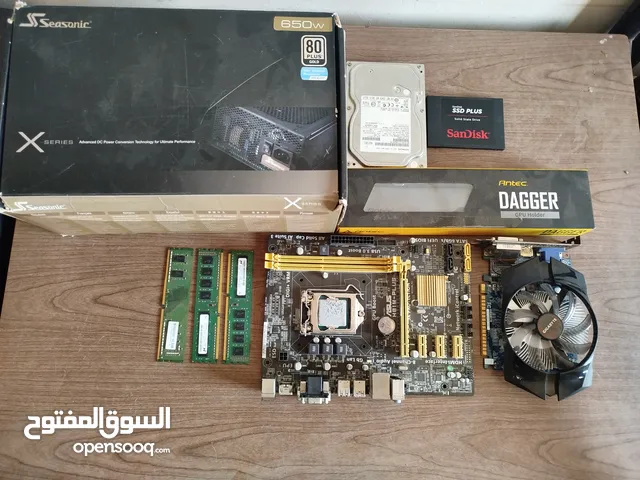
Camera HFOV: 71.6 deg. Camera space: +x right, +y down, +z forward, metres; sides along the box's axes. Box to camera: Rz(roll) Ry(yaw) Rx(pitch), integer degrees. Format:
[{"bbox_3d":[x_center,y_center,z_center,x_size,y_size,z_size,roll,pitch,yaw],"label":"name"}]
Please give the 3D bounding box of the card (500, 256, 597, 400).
[{"bbox_3d":[0.252,0.095,0.512,0.113,0.040,0.166,3,79,-1],"label":"card"}]

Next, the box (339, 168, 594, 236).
[{"bbox_3d":[0.172,-0.047,0.542,0.301,0.035,0.072,0,79,-1],"label":"box"}]

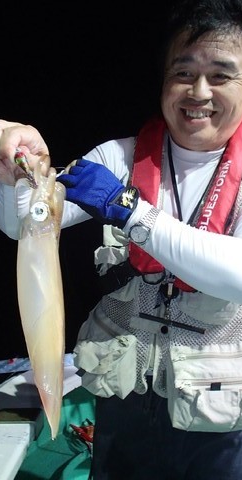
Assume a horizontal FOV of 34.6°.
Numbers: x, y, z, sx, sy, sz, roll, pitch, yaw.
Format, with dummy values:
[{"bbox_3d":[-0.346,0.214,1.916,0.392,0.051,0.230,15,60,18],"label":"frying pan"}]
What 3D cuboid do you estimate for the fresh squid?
[{"bbox_3d":[-0.111,0.080,0.545,0.065,0.400,0.060,-3,7,-9],"label":"fresh squid"}]

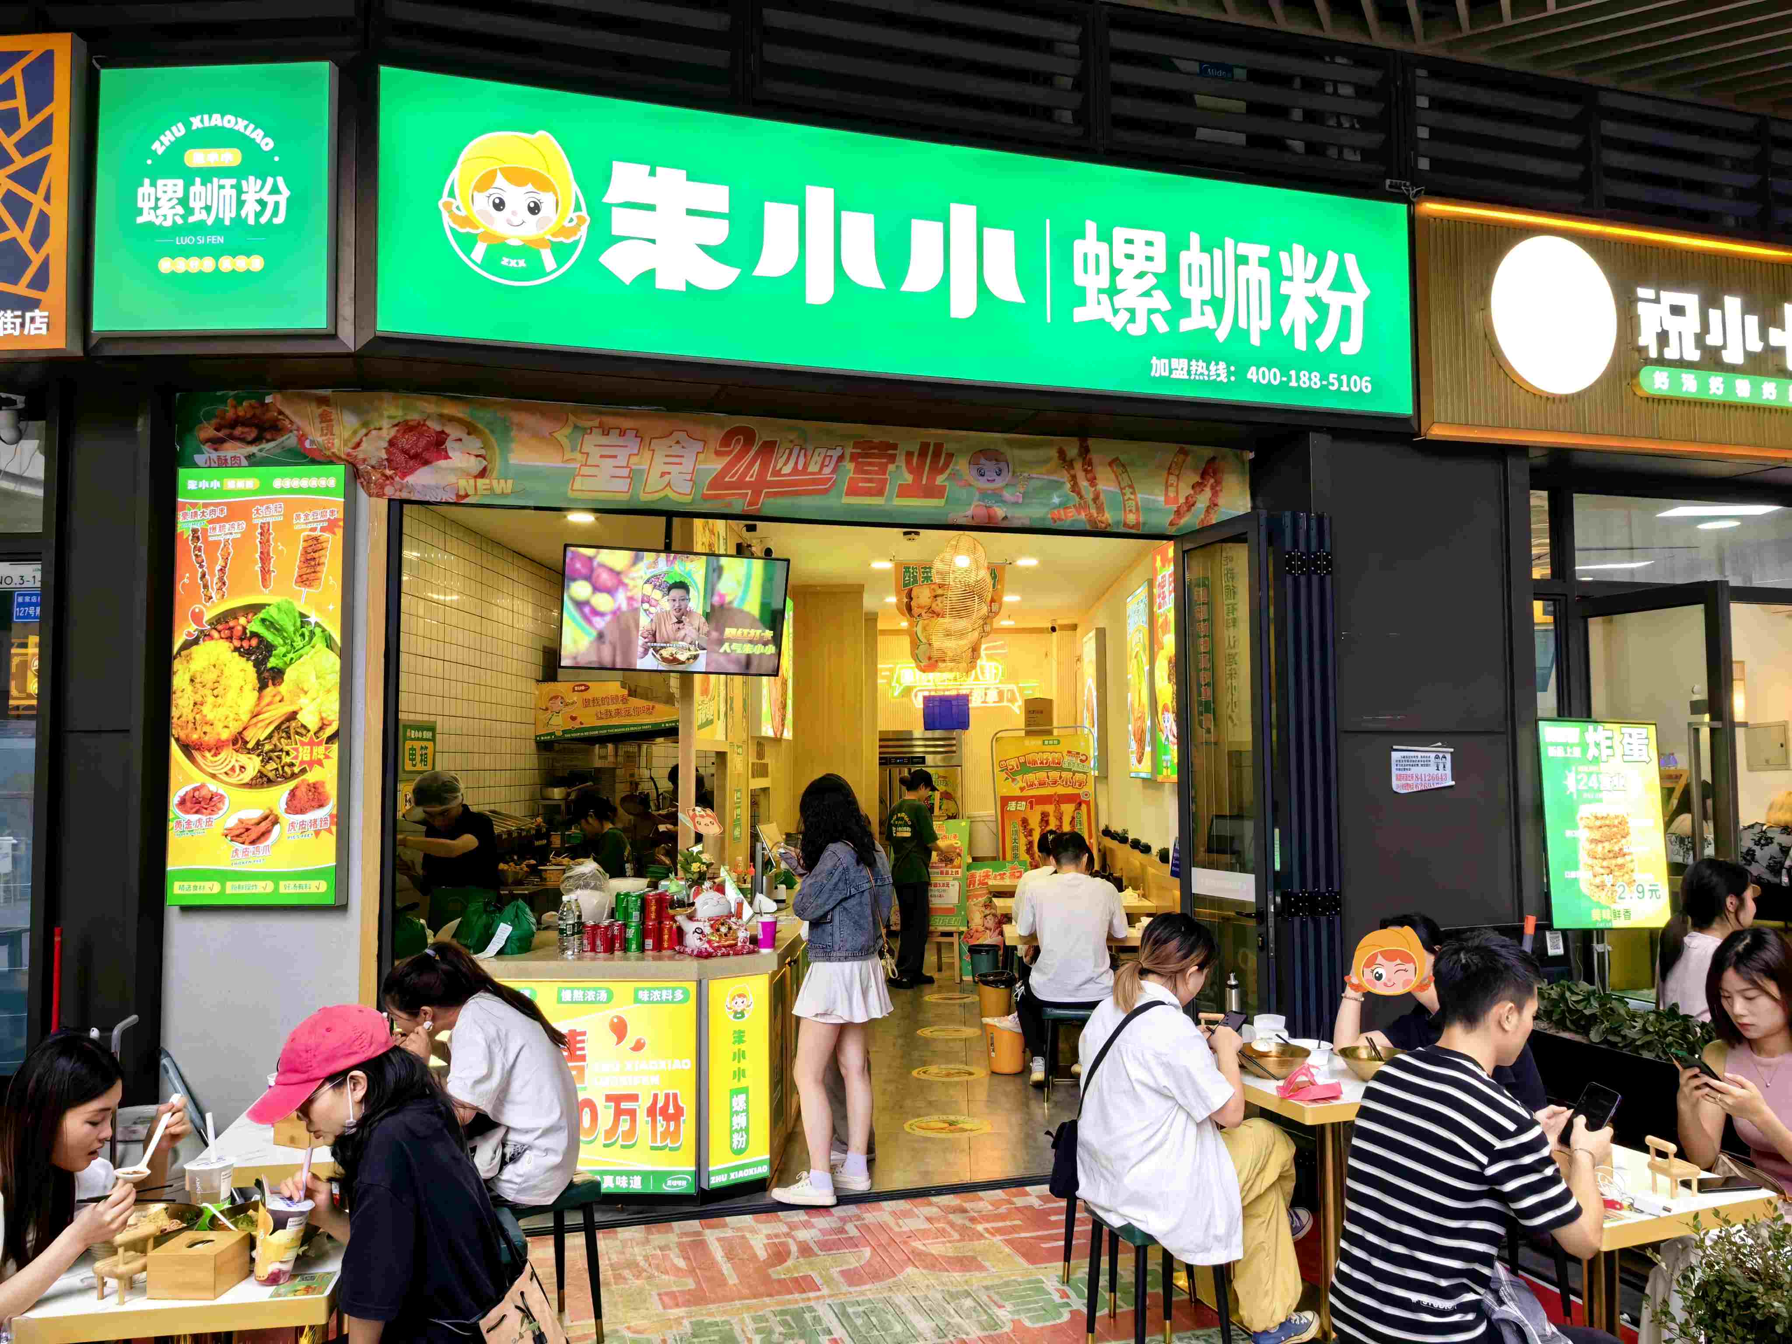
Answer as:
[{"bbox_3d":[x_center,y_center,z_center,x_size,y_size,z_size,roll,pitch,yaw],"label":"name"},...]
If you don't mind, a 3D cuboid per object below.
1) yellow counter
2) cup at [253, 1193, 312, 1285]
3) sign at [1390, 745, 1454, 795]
[{"bbox_3d":[-1.179,1.621,6.029,1.436,0.920,1.350,-1,-4,3],"label":"yellow counter"},{"bbox_3d":[-1.102,1.013,2.508,0.093,0.145,0.093,12,-4,-9],"label":"cup"},{"bbox_3d":[2.186,0.403,5.787,0.295,0.190,0.020,1,-4,-17],"label":"sign"}]

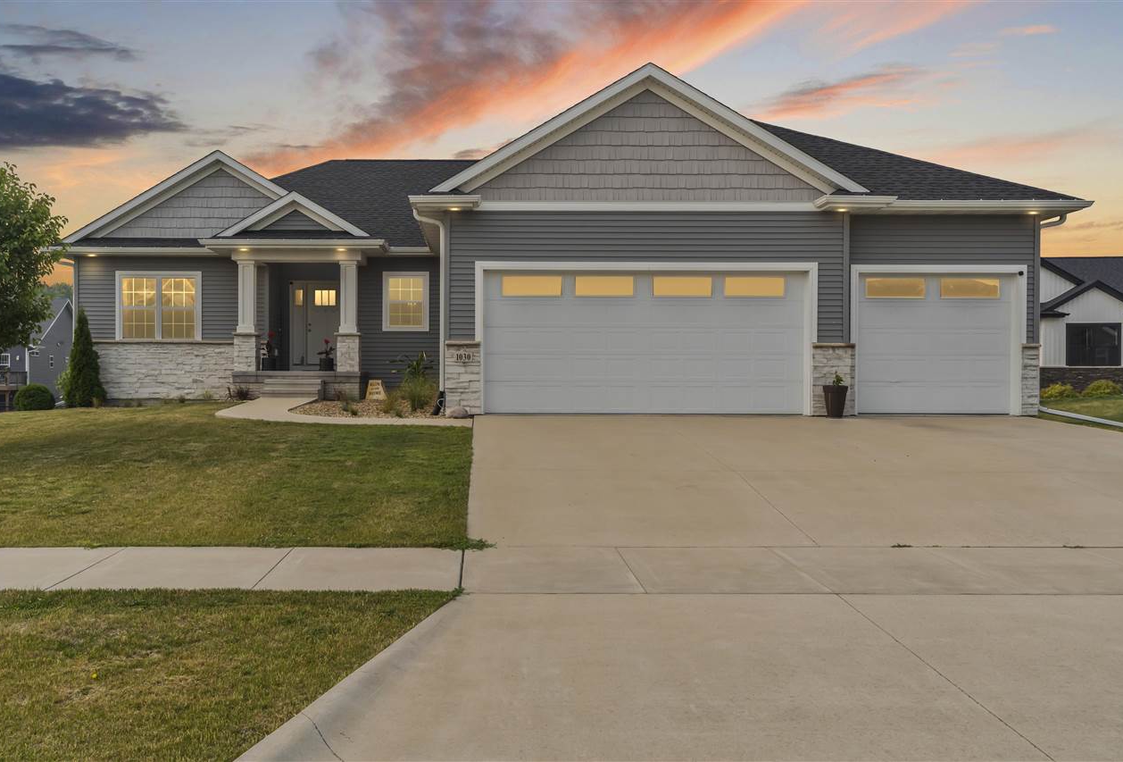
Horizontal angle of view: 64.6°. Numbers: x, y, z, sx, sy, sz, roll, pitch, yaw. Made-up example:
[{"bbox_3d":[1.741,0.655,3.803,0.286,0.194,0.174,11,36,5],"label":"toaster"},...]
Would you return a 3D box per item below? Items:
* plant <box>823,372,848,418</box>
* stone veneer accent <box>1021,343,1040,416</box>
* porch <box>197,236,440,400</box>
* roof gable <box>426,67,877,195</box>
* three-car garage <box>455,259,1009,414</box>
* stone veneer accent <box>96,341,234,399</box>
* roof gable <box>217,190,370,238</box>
[{"bbox_3d":[4.470,0.235,14.500,0.410,0.750,0.410,0,0,0],"label":"plant"},{"bbox_3d":[7.960,-0.010,15.150,0.330,1.230,0.280,0,0,0],"label":"stone veneer accent"},{"bbox_3d":[-5.250,-1.320,19.950,4.950,3.450,2.800,0,0,0],"label":"porch"},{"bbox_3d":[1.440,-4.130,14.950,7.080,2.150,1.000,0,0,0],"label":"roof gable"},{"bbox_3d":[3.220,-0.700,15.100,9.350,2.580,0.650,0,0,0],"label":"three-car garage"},{"bbox_3d":[-9.120,-0.240,20.350,3.300,1.330,0.200,0,0,0],"label":"stone veneer accent"},{"bbox_3d":[-5.780,-3.620,19.400,3.250,1.030,1.000,0,0,0],"label":"roof gable"}]

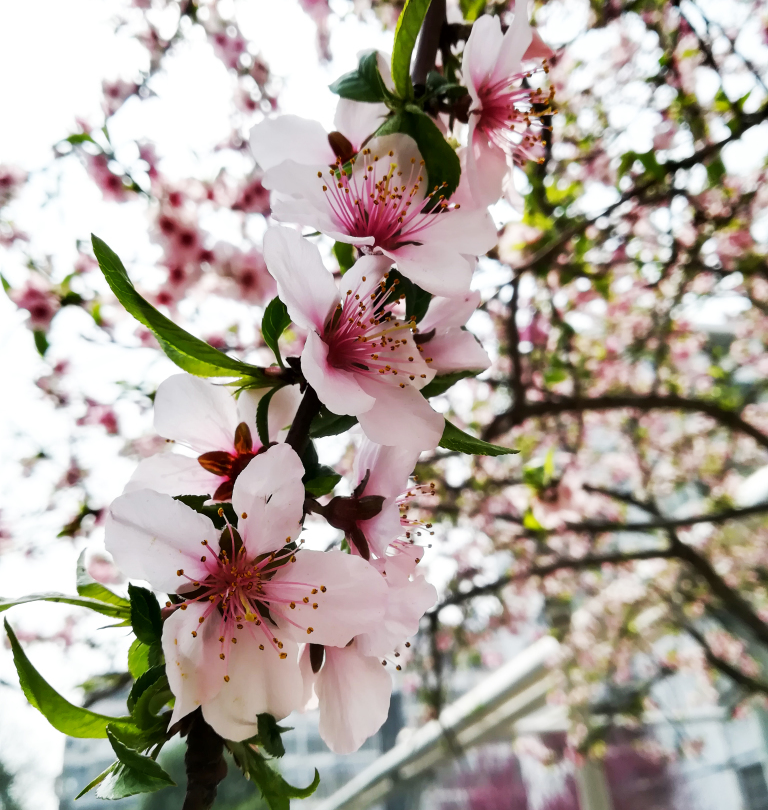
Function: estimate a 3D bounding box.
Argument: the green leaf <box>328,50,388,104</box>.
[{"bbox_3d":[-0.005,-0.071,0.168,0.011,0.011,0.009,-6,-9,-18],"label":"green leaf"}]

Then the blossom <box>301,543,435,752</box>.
[{"bbox_3d":[-0.004,0.053,0.172,0.022,0.044,0.030,20,-12,-37],"label":"blossom"}]

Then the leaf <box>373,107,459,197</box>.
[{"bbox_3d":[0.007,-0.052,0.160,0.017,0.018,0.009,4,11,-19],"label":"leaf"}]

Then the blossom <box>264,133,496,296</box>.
[{"bbox_3d":[-0.003,-0.042,0.170,0.048,0.036,0.024,0,-38,-6],"label":"blossom"}]

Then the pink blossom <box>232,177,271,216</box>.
[{"bbox_3d":[-0.136,-0.217,0.800,0.042,0.042,0.025,0,6,0],"label":"pink blossom"}]

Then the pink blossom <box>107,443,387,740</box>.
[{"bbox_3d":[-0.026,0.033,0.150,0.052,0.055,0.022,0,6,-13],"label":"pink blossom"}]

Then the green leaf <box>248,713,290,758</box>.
[{"bbox_3d":[-0.022,0.064,0.150,0.007,0.009,0.005,0,0,-18],"label":"green leaf"}]

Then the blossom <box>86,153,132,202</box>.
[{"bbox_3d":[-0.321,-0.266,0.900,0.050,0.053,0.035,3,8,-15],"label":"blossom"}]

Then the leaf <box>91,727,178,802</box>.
[{"bbox_3d":[-0.050,0.072,0.155,0.015,0.013,0.008,6,-18,-4],"label":"leaf"}]

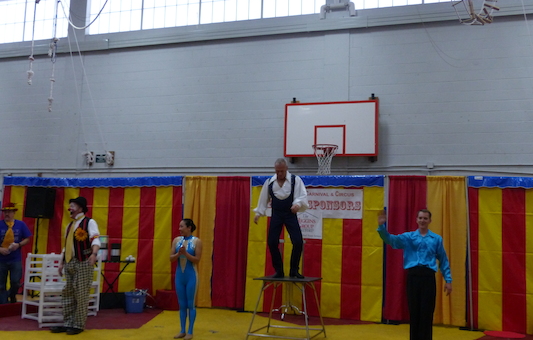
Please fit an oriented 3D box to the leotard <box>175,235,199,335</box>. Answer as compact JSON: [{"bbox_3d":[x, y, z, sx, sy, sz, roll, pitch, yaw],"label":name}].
[{"bbox_3d":[-1.065,1.521,7.787,0.300,1.280,0.250,0,-7,13],"label":"leotard"}]

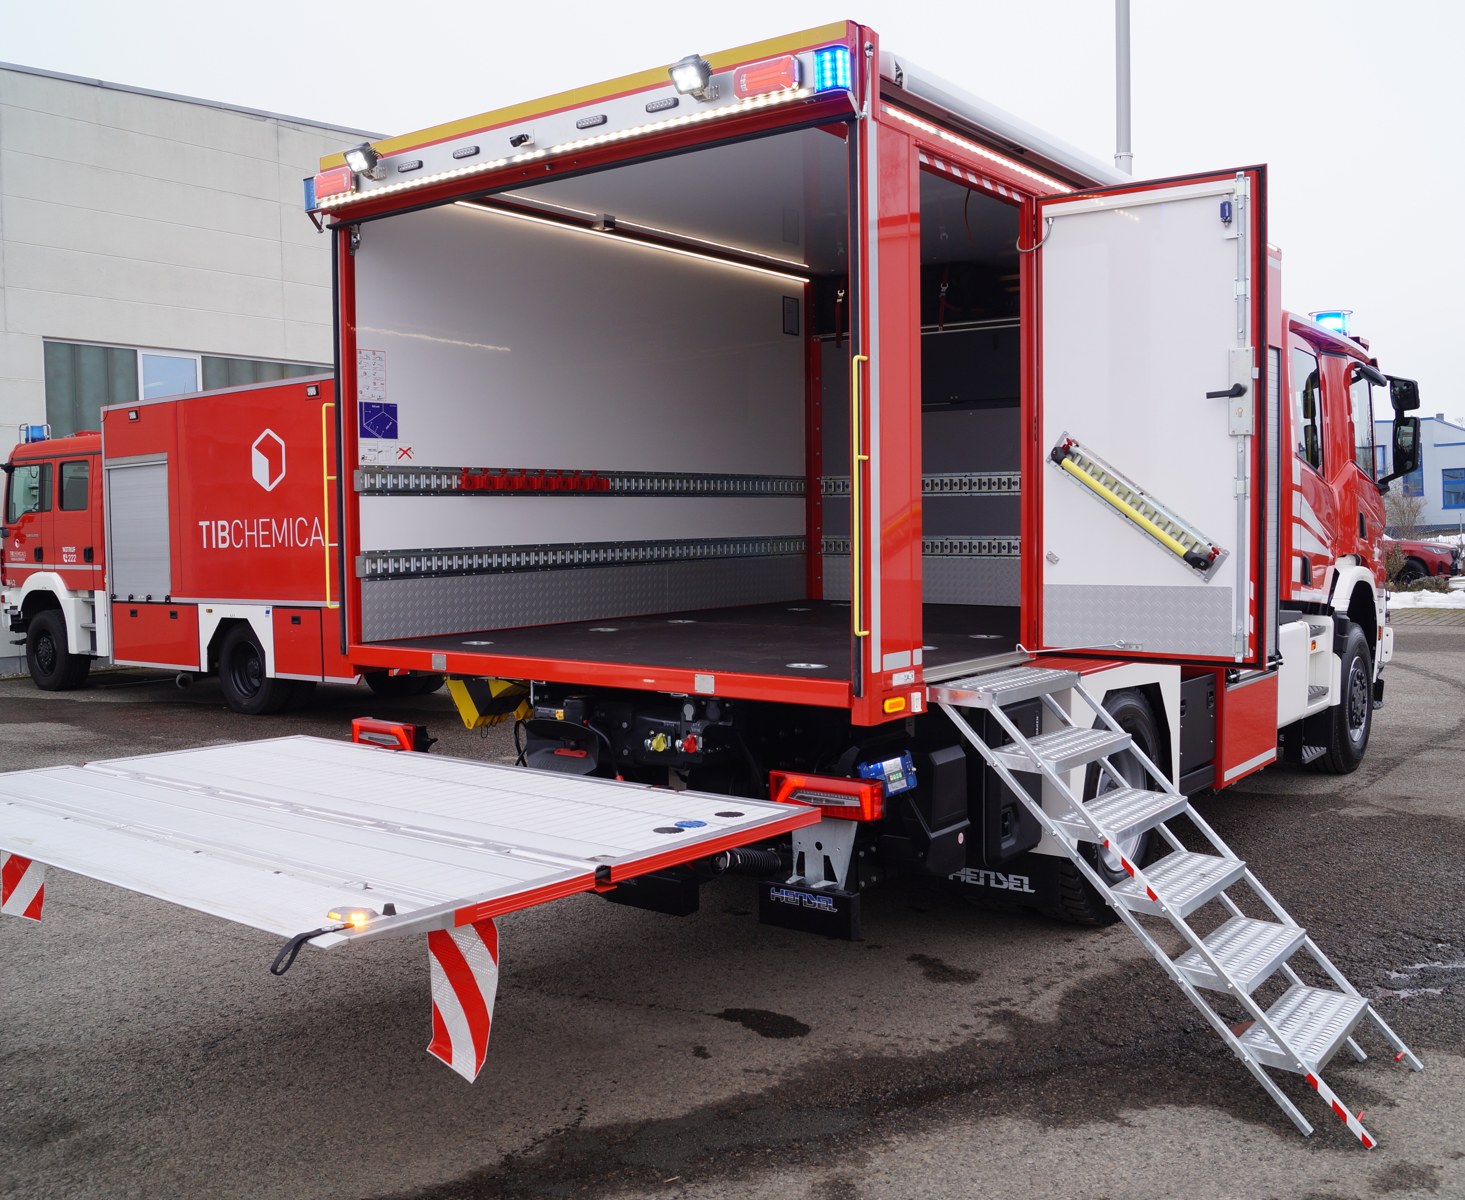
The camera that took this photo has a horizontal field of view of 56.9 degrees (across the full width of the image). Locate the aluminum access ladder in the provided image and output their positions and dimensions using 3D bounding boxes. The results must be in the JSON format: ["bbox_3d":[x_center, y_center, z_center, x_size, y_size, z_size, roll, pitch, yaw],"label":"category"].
[{"bbox_3d":[1.396,0.862,4.310,1.350,1.200,0.680,2,5,36],"label":"aluminum access ladder"}]

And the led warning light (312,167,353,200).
[{"bbox_3d":[-1.565,-1.645,5.312,0.232,0.100,0.055,2,5,36],"label":"led warning light"}]

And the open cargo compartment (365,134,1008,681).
[{"bbox_3d":[0.393,-0.810,6.109,2.450,1.920,3.360,2,5,36],"label":"open cargo compartment"}]

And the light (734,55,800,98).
[{"bbox_3d":[0.099,-1.576,4.091,0.228,0.100,0.055,2,5,36],"label":"light"}]

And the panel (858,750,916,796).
[{"bbox_3d":[0.526,0.604,4.584,0.065,0.130,0.320,-15,-6,36],"label":"panel"}]

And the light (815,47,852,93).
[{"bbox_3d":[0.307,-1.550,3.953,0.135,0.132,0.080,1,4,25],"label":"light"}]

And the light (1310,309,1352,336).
[{"bbox_3d":[4.279,-1.973,9.655,0.290,0.220,0.290,2,5,36],"label":"light"}]

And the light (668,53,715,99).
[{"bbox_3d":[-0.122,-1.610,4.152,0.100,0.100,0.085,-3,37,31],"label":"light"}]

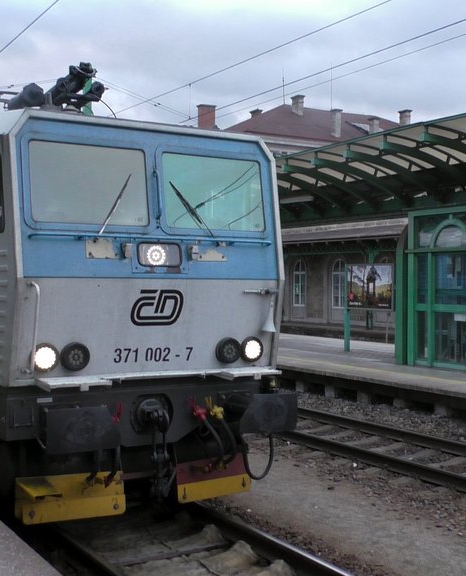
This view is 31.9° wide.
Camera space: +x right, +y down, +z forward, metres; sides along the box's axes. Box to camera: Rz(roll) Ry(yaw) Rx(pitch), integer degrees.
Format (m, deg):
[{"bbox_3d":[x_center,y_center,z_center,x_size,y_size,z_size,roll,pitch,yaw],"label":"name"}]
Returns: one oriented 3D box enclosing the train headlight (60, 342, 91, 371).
[{"bbox_3d":[-1.362,0.590,6.996,0.250,0.250,0.100,0,0,-32],"label":"train headlight"}]

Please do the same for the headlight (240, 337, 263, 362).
[{"bbox_3d":[0.172,0.594,7.955,0.245,0.245,0.100,0,0,-32],"label":"headlight"}]

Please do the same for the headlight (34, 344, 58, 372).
[{"bbox_3d":[-1.585,0.586,6.854,0.245,0.245,0.100,0,0,-32],"label":"headlight"}]

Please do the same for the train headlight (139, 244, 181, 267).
[{"bbox_3d":[-0.668,-0.297,7.350,0.445,0.225,0.100,0,0,-32],"label":"train headlight"}]

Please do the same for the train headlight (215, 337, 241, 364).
[{"bbox_3d":[-0.053,0.597,7.816,0.250,0.250,0.100,0,0,-32],"label":"train headlight"}]

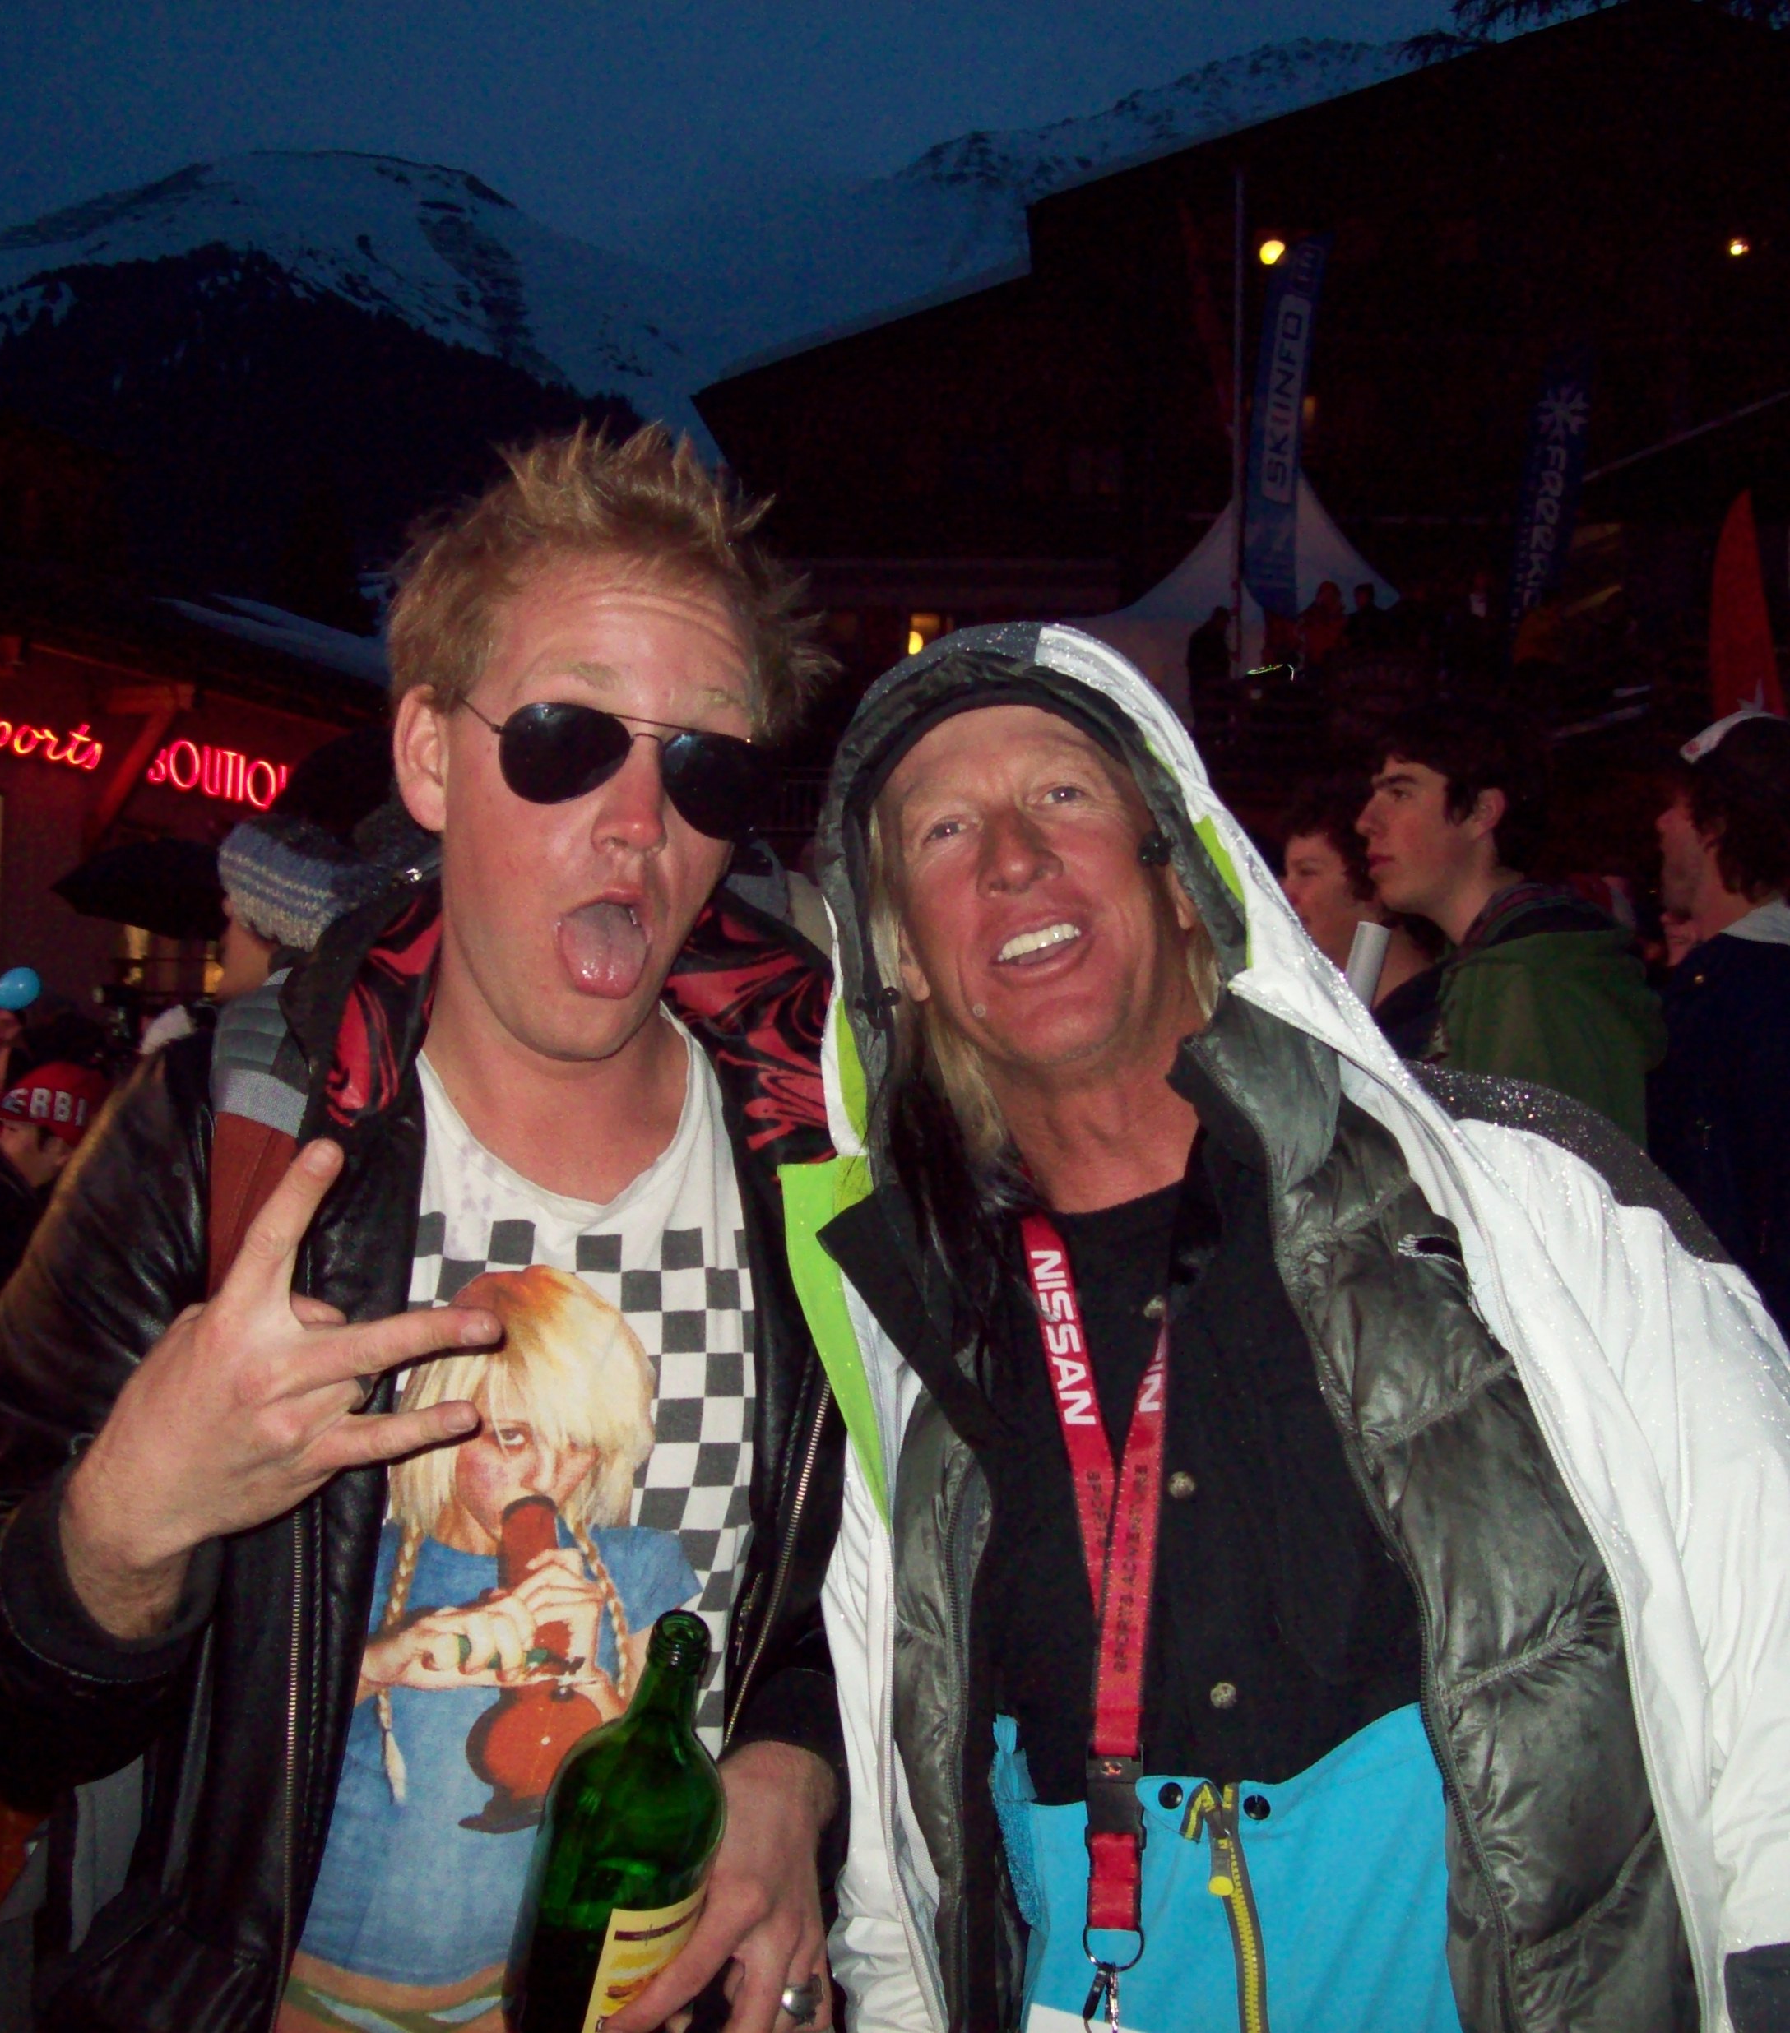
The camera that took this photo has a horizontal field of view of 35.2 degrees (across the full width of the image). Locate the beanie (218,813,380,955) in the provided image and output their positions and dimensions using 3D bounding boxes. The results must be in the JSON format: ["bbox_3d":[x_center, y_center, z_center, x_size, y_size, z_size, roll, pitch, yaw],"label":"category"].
[{"bbox_3d":[-0.590,-0.132,2.850,0.220,0.170,0.200,4,-3,25],"label":"beanie"}]

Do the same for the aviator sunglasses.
[{"bbox_3d":[-0.131,-0.118,1.295,0.142,0.052,0.125,6,10,-21],"label":"aviator sunglasses"}]

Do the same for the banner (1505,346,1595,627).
[{"bbox_3d":[6.699,-5.218,29.000,0.620,3.500,0.100,9,-3,8],"label":"banner"}]

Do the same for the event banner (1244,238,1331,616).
[{"bbox_3d":[4.041,-6.024,29.000,0.620,4.000,0.100,6,-3,6],"label":"event banner"}]

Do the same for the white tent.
[{"bbox_3d":[4.053,-4.400,33.000,4.100,3.800,4.000,0,-3,14],"label":"white tent"}]

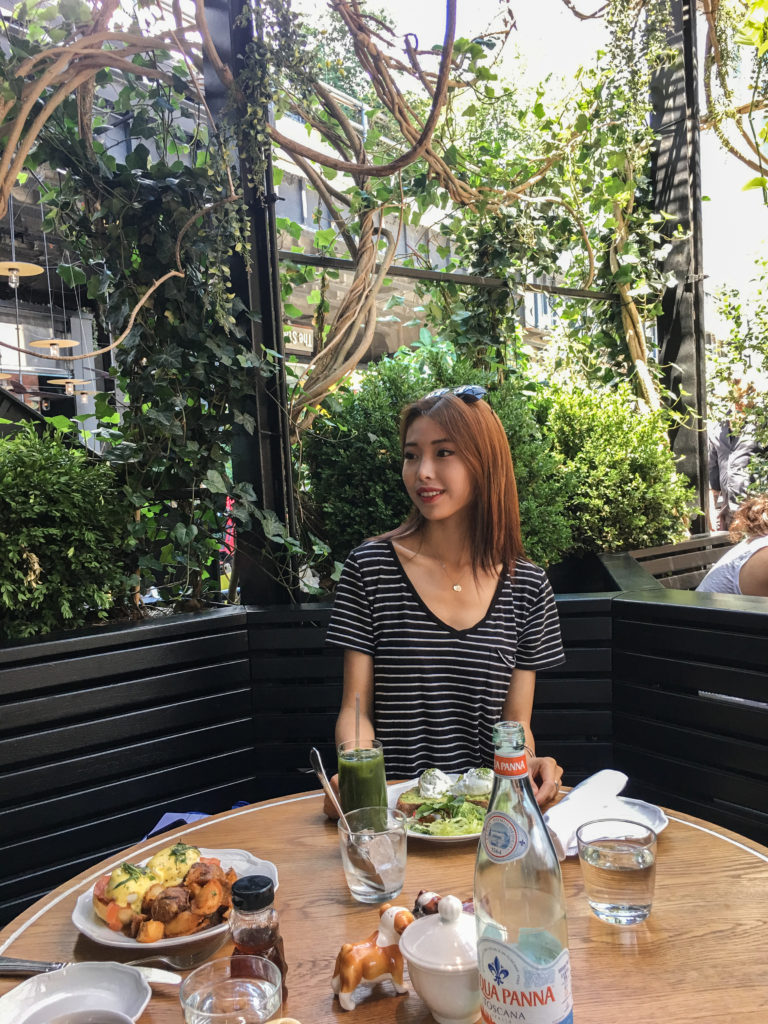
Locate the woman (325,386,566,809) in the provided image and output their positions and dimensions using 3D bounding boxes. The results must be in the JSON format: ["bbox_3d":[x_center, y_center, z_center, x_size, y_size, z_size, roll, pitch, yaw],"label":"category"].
[{"bbox_3d":[0.111,0.450,1.359,0.450,1.290,0.640,-3,2,3],"label":"woman"}]

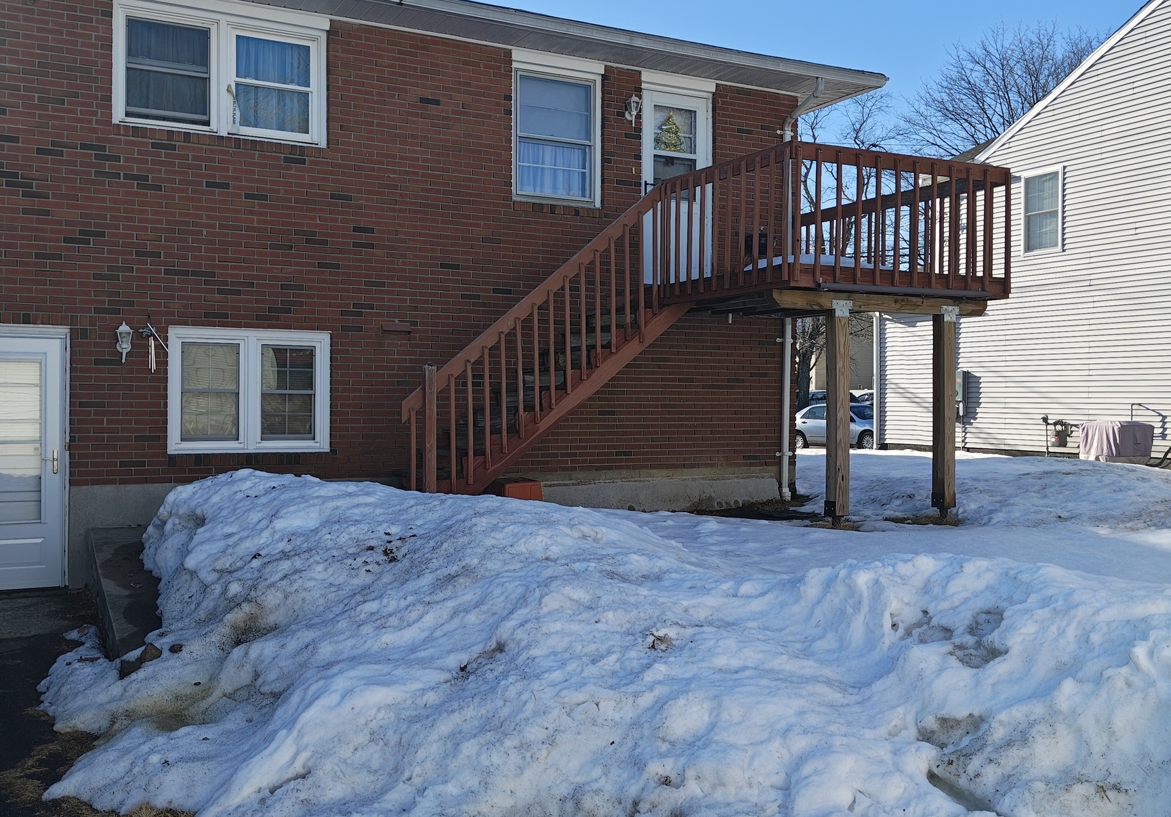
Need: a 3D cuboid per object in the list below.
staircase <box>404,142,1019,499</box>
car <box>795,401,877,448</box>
[{"bbox_3d":[0.882,-0.574,10.074,4.930,3.060,2.920,0,1,-27],"label":"staircase"},{"bbox_3d":[7.850,0.570,33.400,1.740,1.430,4.600,0,1,-38],"label":"car"}]

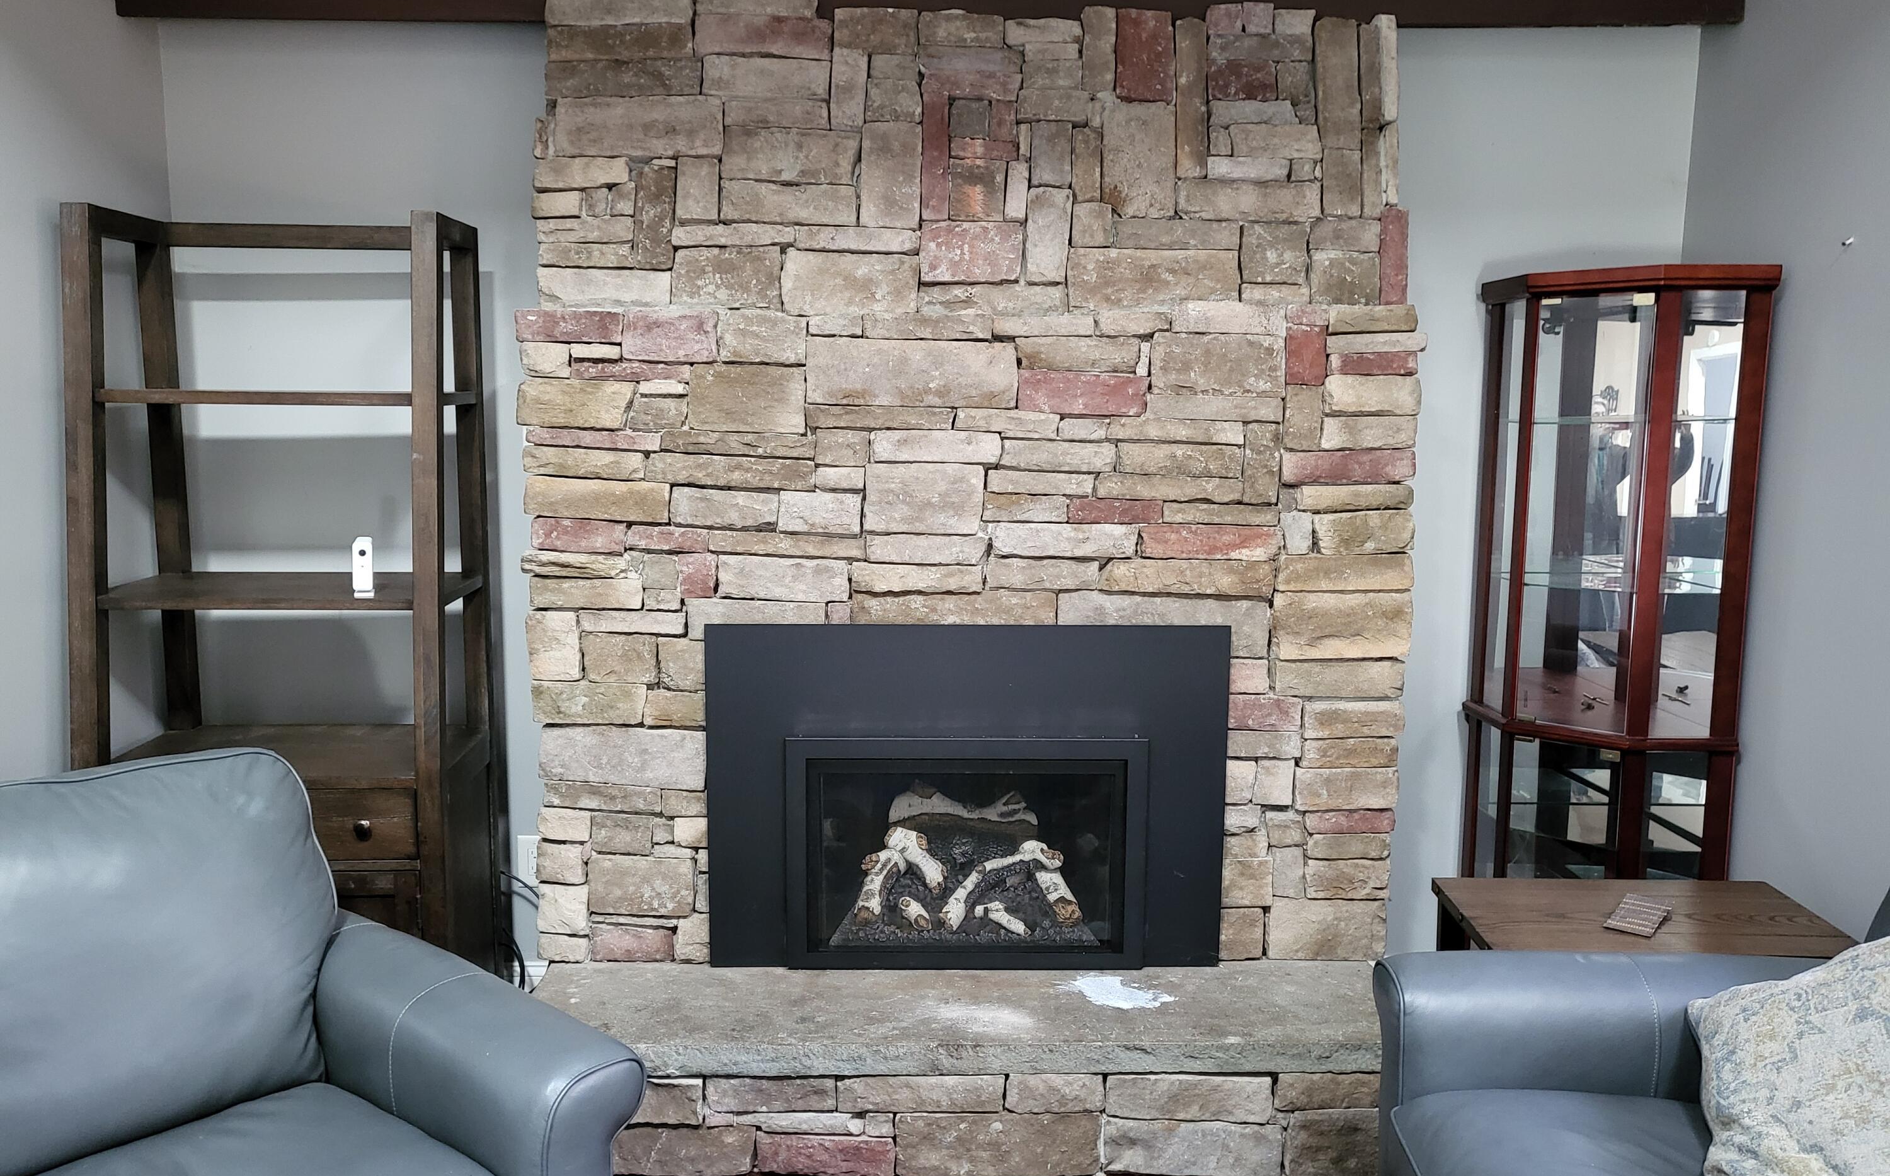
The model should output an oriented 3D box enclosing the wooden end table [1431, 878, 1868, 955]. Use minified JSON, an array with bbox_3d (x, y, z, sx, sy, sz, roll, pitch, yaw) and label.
[{"bbox_3d":[1.291,0.886,2.596,0.660,0.550,0.500,0,8,0],"label":"wooden end table"}]

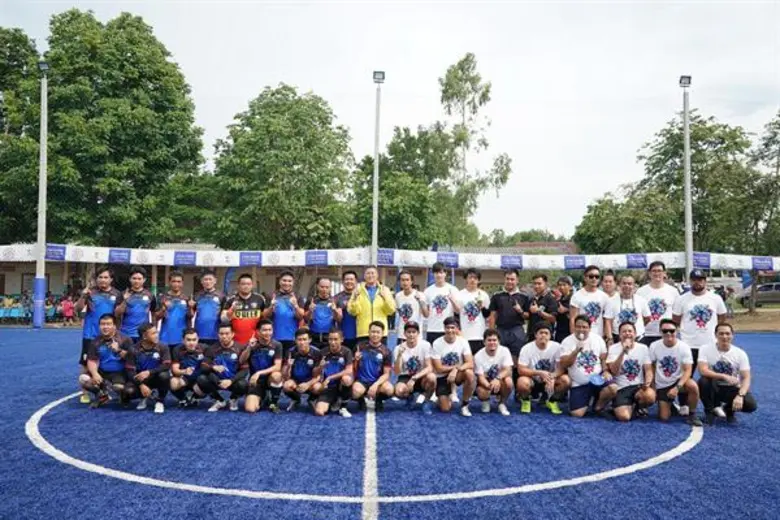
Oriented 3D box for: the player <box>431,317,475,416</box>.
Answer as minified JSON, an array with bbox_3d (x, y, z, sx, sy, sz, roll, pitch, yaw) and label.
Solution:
[{"bbox_3d":[0.755,1.251,7.353,0.524,1.105,0.750,0,-2,0],"label":"player"}]

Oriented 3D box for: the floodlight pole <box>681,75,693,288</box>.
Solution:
[{"bbox_3d":[9.410,-1.799,19.130,0.360,8.091,0.350,-1,-2,14],"label":"floodlight pole"}]

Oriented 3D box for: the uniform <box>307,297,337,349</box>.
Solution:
[{"bbox_3d":[-0.898,0.819,7.950,0.430,0.682,0.290,1,-2,-5],"label":"uniform"}]

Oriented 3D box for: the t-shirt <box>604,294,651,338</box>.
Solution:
[{"bbox_3d":[3.027,0.755,7.700,0.540,0.650,0.300,0,-2,18],"label":"t-shirt"}]

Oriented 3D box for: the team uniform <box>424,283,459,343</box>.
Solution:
[{"bbox_3d":[0.675,0.714,7.950,0.460,0.840,0.290,0,-2,5],"label":"team uniform"}]

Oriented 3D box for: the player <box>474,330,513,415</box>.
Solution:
[{"bbox_3d":[1.237,1.315,7.250,0.470,0.970,0.680,0,-2,7],"label":"player"}]

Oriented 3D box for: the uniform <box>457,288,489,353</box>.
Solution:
[{"bbox_3d":[1.074,0.791,7.800,0.430,0.849,0.280,0,-2,6],"label":"uniform"}]

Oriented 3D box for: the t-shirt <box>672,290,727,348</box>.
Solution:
[{"bbox_3d":[3.648,0.704,7.150,0.560,0.690,0.340,0,-2,20],"label":"t-shirt"}]

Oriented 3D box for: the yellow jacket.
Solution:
[{"bbox_3d":[-0.243,0.664,7.981,0.650,0.740,0.360,0,-2,0],"label":"yellow jacket"}]

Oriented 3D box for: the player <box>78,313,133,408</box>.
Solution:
[{"bbox_3d":[-3.604,1.231,7.623,0.609,1.114,0.700,1,-2,-6],"label":"player"}]

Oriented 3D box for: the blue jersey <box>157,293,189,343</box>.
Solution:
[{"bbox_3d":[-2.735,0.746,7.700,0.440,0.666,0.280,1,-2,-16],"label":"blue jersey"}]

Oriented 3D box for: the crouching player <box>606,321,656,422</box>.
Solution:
[{"bbox_3d":[2.826,1.262,7.070,0.557,1.087,0.680,0,-2,10],"label":"crouching player"}]

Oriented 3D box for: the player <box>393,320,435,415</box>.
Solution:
[{"bbox_3d":[0.304,1.284,7.467,0.530,1.050,0.700,0,-2,5],"label":"player"}]

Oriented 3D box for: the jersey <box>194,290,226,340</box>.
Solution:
[{"bbox_3d":[-2.284,0.710,7.720,0.430,0.655,0.280,1,-2,-13],"label":"jersey"}]

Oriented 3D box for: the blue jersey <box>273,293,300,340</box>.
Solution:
[{"bbox_3d":[-1.335,0.736,7.900,0.420,0.630,0.280,1,-2,-7],"label":"blue jersey"}]

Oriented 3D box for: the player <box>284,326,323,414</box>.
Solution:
[{"bbox_3d":[-1.072,1.306,7.466,0.500,0.990,0.680,1,-2,-6],"label":"player"}]

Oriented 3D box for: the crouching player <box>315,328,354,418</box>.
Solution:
[{"bbox_3d":[-0.665,1.314,7.316,0.500,0.973,0.750,0,-2,-4],"label":"crouching player"}]

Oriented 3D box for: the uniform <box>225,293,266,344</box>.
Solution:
[{"bbox_3d":[-1.894,0.773,7.950,0.540,0.695,0.330,1,-2,-15],"label":"uniform"}]

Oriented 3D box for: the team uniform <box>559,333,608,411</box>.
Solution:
[{"bbox_3d":[2.270,1.304,7.080,0.560,0.916,0.480,0,-2,12],"label":"team uniform"}]

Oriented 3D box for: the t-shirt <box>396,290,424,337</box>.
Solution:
[{"bbox_3d":[0.257,0.704,7.980,0.410,0.660,0.280,0,-2,-2],"label":"t-shirt"}]

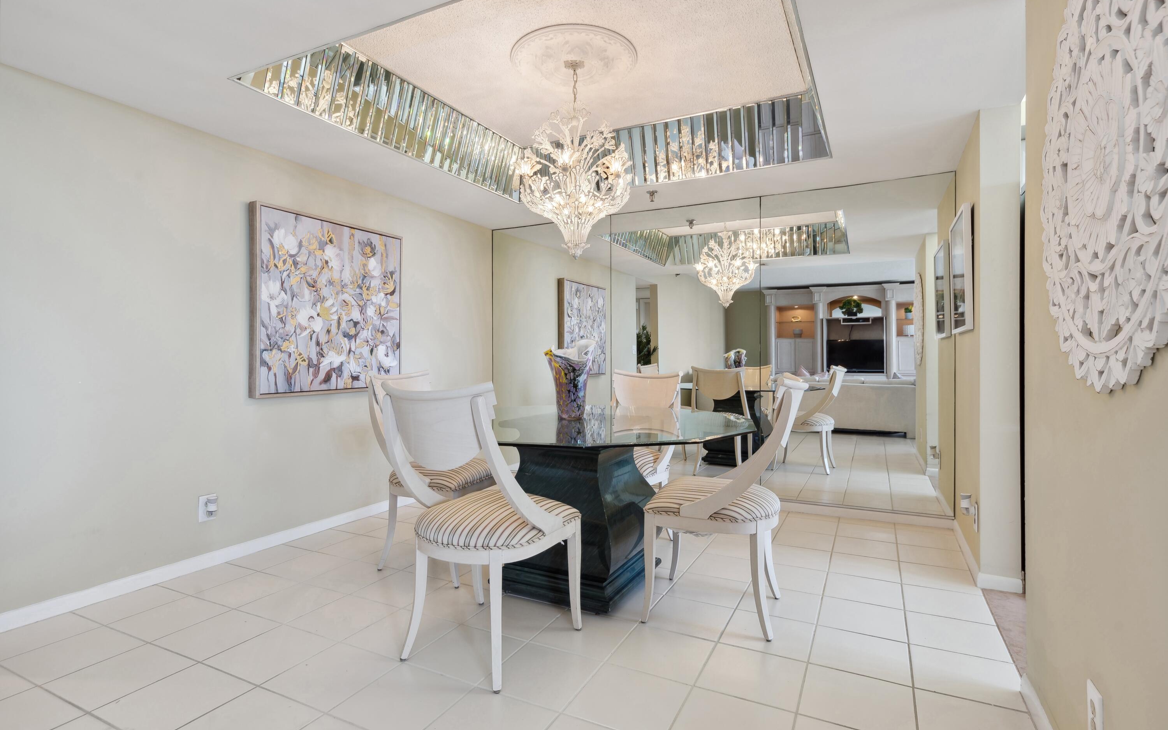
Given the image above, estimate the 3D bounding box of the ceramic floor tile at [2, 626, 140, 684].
[{"bbox_3d":[-1.797,1.024,2.062,0.305,0.010,0.305,1,2,27],"label":"ceramic floor tile"}]

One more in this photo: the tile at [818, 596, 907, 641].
[{"bbox_3d":[1.116,1.020,2.342,0.307,0.010,0.305,1,1,27],"label":"tile"}]

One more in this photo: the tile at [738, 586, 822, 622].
[{"bbox_3d":[0.834,1.013,2.475,0.305,0.010,0.305,1,2,27],"label":"tile"}]

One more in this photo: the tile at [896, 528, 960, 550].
[{"bbox_3d":[1.924,0.990,3.266,0.297,0.010,0.302,0,1,27],"label":"tile"}]

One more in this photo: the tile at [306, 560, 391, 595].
[{"bbox_3d":[-1.091,1.004,2.757,0.300,0.010,0.312,1,1,27],"label":"tile"}]

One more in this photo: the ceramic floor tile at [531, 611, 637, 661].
[{"bbox_3d":[0.005,1.008,2.178,0.303,0.010,0.303,1,1,27],"label":"ceramic floor tile"}]

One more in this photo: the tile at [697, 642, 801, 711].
[{"bbox_3d":[0.554,1.014,1.903,0.303,0.010,0.303,1,1,27],"label":"tile"}]

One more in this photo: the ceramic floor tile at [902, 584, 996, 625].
[{"bbox_3d":[1.515,1.002,2.451,0.303,0.010,0.303,1,1,27],"label":"ceramic floor tile"}]

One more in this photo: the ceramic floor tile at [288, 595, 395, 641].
[{"bbox_3d":[-0.961,1.017,2.347,0.305,0.010,0.305,1,2,27],"label":"ceramic floor tile"}]

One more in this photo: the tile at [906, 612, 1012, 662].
[{"bbox_3d":[1.397,1.023,2.204,0.311,0.010,0.304,1,1,27],"label":"tile"}]

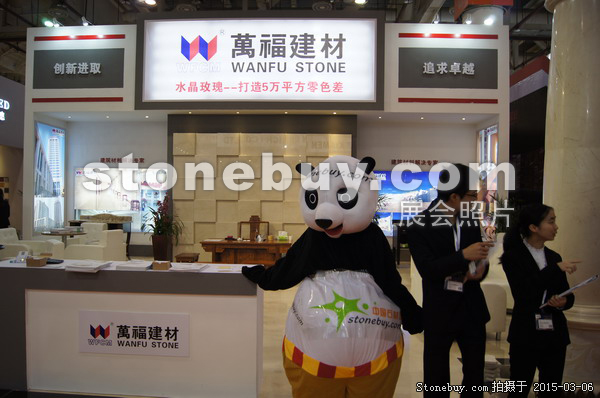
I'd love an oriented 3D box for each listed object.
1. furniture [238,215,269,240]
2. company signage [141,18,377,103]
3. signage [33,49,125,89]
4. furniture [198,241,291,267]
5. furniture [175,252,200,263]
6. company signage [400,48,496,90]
[{"bbox_3d":[-0.923,0.943,8.672,0.608,1.170,0.520,1,0,2],"label":"furniture"},{"bbox_3d":[-0.875,-2.977,9.663,5.033,1.768,0.160,1,0,2],"label":"company signage"},{"bbox_3d":[-4.879,-2.874,9.899,2.035,0.870,0.080,1,0,2],"label":"signage"},{"bbox_3d":[-0.906,1.148,8.051,1.575,0.760,0.720,1,0,2],"label":"furniture"},{"bbox_3d":[-2.032,1.284,8.285,0.418,0.460,0.400,1,0,2],"label":"furniture"},{"bbox_3d":[3.153,-2.793,9.586,2.087,0.862,0.080,1,0,2],"label":"company signage"}]

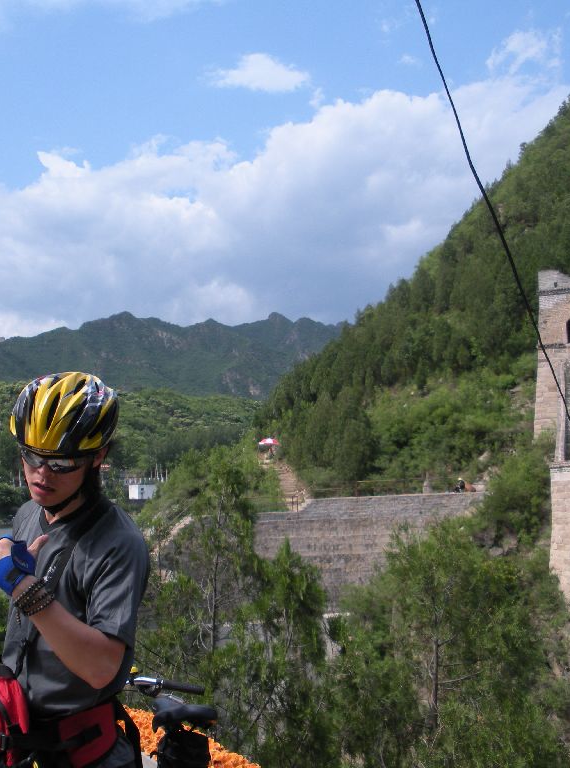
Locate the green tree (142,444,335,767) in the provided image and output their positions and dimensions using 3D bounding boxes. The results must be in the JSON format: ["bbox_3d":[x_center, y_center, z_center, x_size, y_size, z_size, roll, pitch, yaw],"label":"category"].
[{"bbox_3d":[-1.020,4.700,22.000,4.000,7.000,3.800,0,-4,0],"label":"green tree"}]

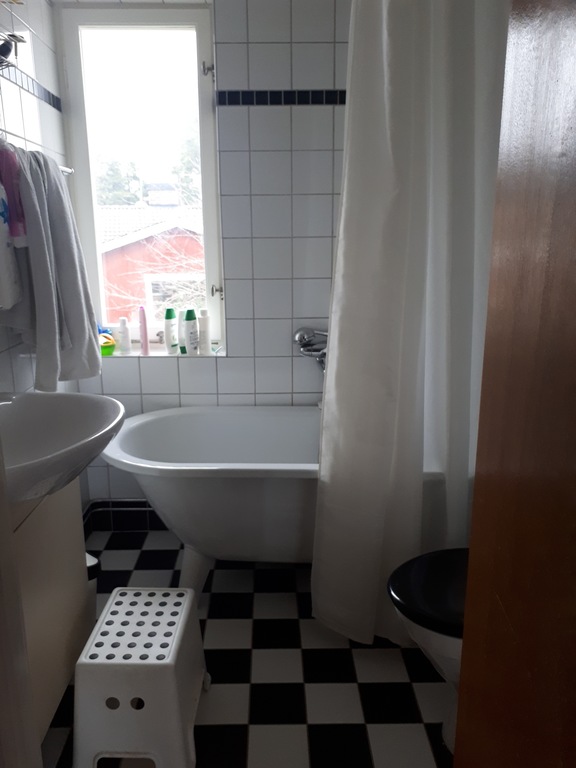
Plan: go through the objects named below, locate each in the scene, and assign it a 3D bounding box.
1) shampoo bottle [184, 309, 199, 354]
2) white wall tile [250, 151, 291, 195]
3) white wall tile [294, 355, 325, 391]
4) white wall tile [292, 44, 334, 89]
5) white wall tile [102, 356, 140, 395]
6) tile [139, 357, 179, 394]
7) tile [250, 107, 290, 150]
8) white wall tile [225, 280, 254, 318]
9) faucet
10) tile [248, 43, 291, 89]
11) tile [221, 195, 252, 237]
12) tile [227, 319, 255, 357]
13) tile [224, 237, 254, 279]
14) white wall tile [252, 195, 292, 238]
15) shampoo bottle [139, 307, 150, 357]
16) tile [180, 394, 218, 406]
[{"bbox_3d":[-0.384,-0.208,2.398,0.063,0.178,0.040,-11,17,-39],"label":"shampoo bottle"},{"bbox_3d":[-0.061,-0.776,2.208,0.149,0.149,0.010,0,13,0],"label":"white wall tile"},{"bbox_3d":[0.096,-0.036,2.374,0.148,0.148,0.010,0,15,0],"label":"white wall tile"},{"bbox_3d":[0.092,-1.129,2.134,0.150,0.150,0.008,0,14,-1],"label":"white wall tile"},{"bbox_3d":[-0.667,-0.031,2.396,0.150,0.150,0.008,0,14,-1],"label":"white wall tile"},{"bbox_3d":[-0.514,-0.032,2.398,0.150,0.150,0.008,0,14,-1],"label":"tile"},{"bbox_3d":[-0.060,-0.927,2.189,0.149,0.149,0.011,-1,14,-1],"label":"tile"},{"bbox_3d":[-0.186,-0.326,2.295,0.105,0.148,0.010,0,15,0],"label":"white wall tile"},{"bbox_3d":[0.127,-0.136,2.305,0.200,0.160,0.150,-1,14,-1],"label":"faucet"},{"bbox_3d":[-0.060,-1.128,2.131,0.150,0.150,0.008,0,14,-1],"label":"tile"},{"bbox_3d":[-0.188,-0.618,2.217,0.105,0.148,0.010,0,15,0],"label":"tile"},{"bbox_3d":[-0.185,-0.180,2.334,0.105,0.148,0.010,0,15,0],"label":"tile"},{"bbox_3d":[-0.187,-0.472,2.256,0.105,0.148,0.010,0,15,0],"label":"tile"},{"bbox_3d":[-0.059,-0.630,2.256,0.150,0.150,0.008,0,14,-1],"label":"white wall tile"},{"bbox_3d":[-0.571,-0.210,2.379,0.031,0.192,0.060,-7,16,-24],"label":"shampoo bottle"},{"bbox_3d":[-0.360,0.114,2.435,0.149,0.149,0.011,-1,14,-1],"label":"tile"}]

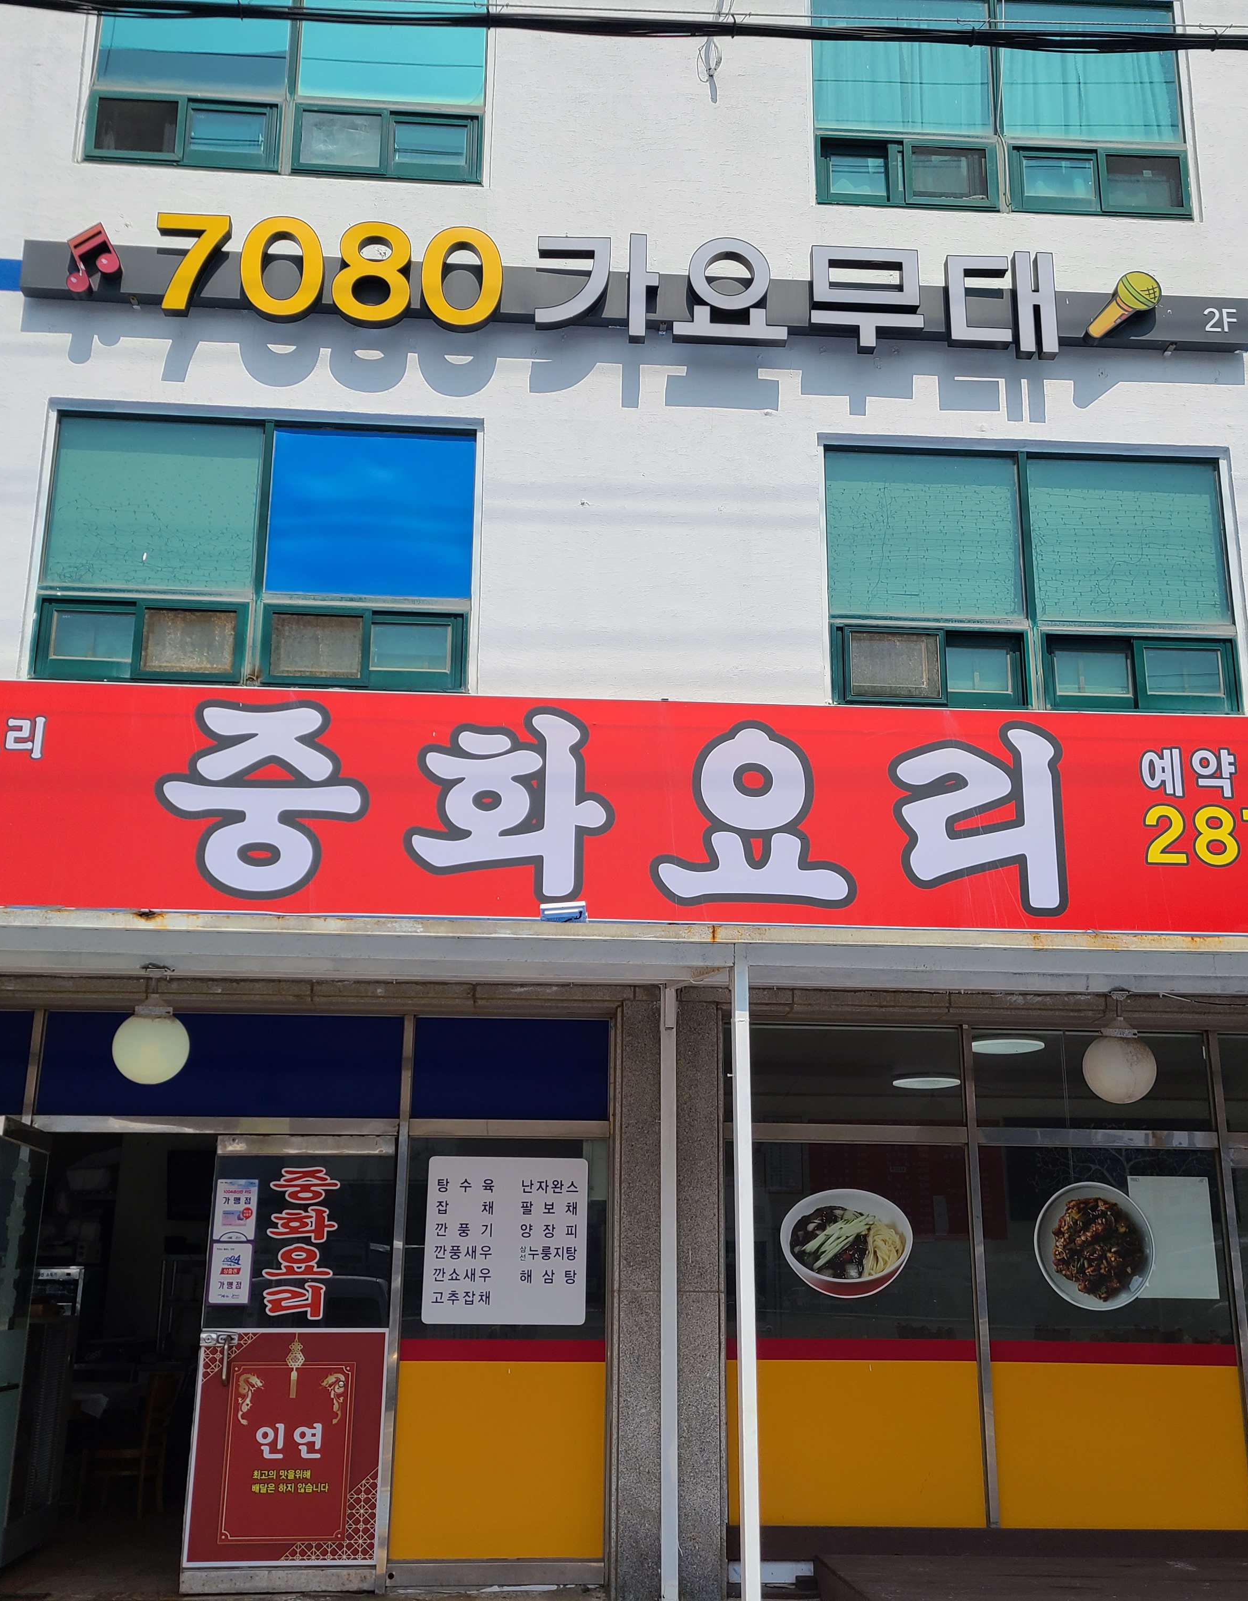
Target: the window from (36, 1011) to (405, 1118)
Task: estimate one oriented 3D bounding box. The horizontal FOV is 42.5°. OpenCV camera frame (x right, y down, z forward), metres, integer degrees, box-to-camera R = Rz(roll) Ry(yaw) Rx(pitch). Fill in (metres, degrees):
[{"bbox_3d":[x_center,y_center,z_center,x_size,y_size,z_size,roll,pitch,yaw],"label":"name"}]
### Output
[{"bbox_3d":[-2.080,1.385,8.345,1.849,0.534,0.060,2,-17,-4],"label":"window"}]

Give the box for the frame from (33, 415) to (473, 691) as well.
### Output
[{"bbox_3d":[-2.078,-1.428,9.181,2.418,1.645,0.100,2,-17,-4],"label":"frame"}]

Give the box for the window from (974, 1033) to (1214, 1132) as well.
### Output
[{"bbox_3d":[2.394,1.441,8.233,1.237,0.503,0.050,1,-16,-4],"label":"window"}]

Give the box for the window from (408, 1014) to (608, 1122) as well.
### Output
[{"bbox_3d":[-0.591,1.417,8.446,1.030,0.534,0.060,2,-17,-4],"label":"window"}]

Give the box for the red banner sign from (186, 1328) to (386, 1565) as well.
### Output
[{"bbox_3d":[-1.560,2.999,7.462,0.865,1.026,0.030,1,-16,-4],"label":"red banner sign"}]

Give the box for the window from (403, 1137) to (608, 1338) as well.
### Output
[{"bbox_3d":[-0.568,2.129,7.801,0.976,0.946,0.050,1,-16,-4],"label":"window"}]

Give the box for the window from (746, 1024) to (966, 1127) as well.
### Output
[{"bbox_3d":[1.196,1.474,8.562,1.252,0.523,0.060,2,-17,-4],"label":"window"}]

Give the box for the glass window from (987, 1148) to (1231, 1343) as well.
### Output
[{"bbox_3d":[2.398,2.215,8.012,1.277,0.957,0.050,1,-16,-4],"label":"glass window"}]

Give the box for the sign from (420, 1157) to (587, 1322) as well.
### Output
[{"bbox_3d":[-0.566,2.138,7.788,0.778,0.777,0.030,1,-16,-4],"label":"sign"}]

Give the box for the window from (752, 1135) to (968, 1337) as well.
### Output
[{"bbox_3d":[1.189,2.281,8.321,1.248,0.984,0.060,2,-17,-4],"label":"window"}]

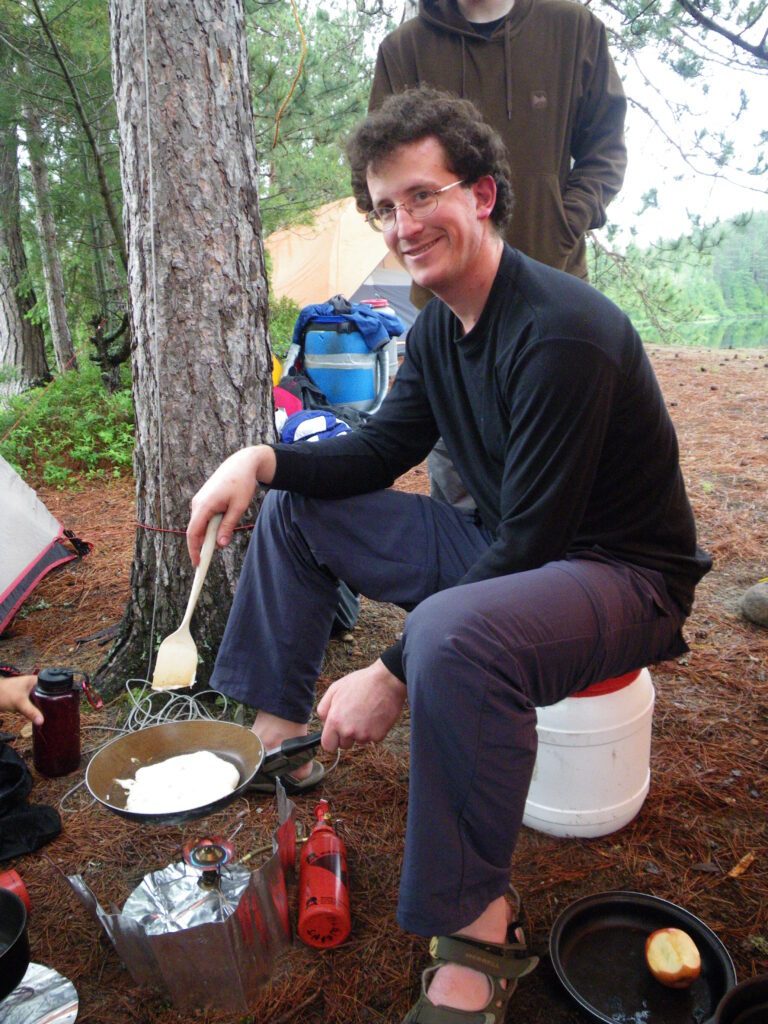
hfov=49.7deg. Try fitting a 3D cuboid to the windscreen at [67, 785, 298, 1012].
[{"bbox_3d":[-0.278,0.549,1.187,0.305,0.188,0.225,0,14,0],"label":"windscreen"}]

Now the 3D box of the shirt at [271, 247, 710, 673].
[{"bbox_3d":[0.211,-0.119,1.315,0.690,0.576,0.561,-4,15,-17],"label":"shirt"}]

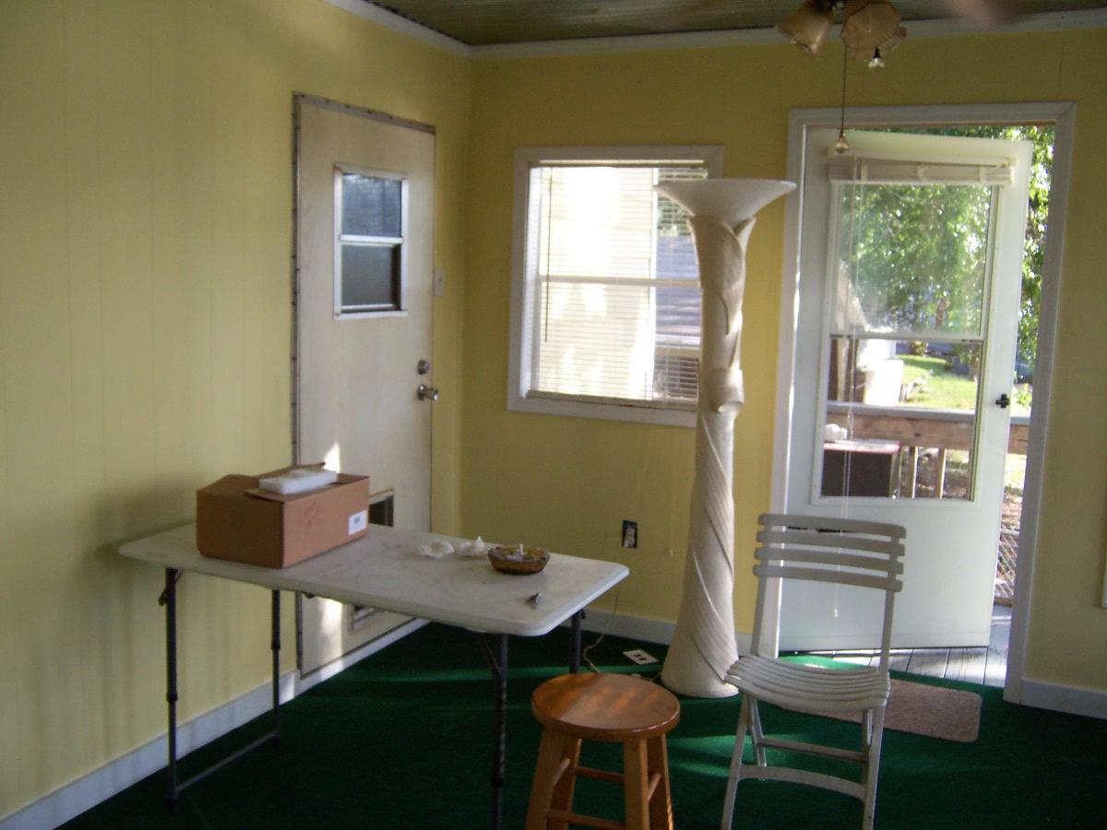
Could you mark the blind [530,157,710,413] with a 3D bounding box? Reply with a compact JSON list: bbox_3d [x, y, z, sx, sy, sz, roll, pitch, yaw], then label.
[{"bbox_3d":[0.243,-0.519,4.207,0.745,0.958,0.050,5,9,24],"label":"blind"}]

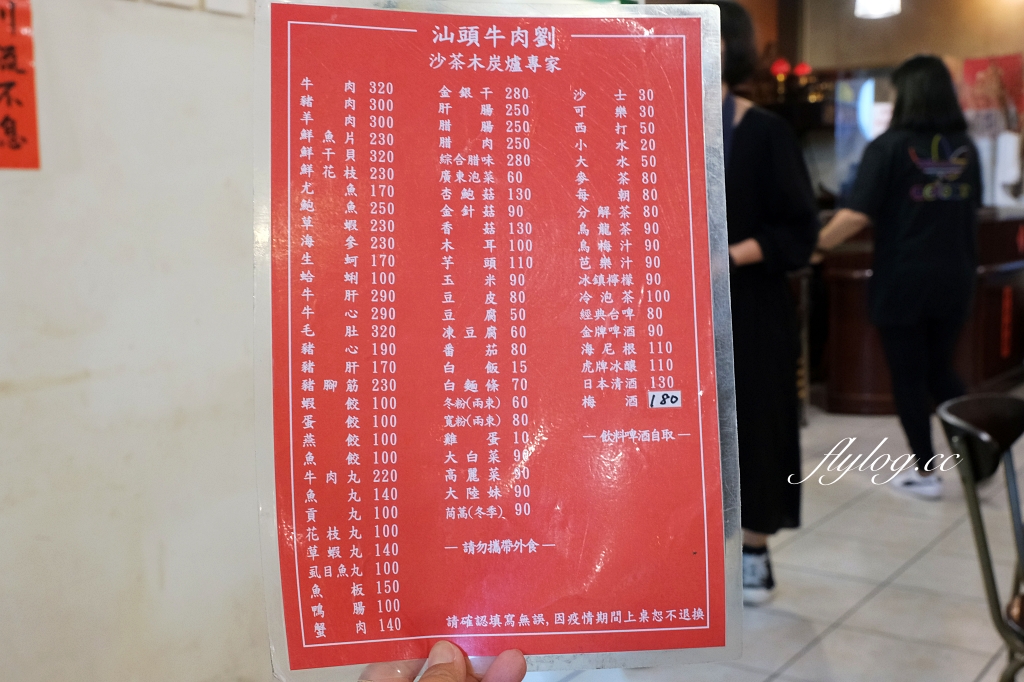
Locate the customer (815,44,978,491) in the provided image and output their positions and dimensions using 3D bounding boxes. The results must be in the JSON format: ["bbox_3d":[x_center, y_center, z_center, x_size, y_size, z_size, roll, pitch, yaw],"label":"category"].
[{"bbox_3d":[1.515,-0.241,3.814,0.540,1.655,0.620,-3,5,-18],"label":"customer"}]

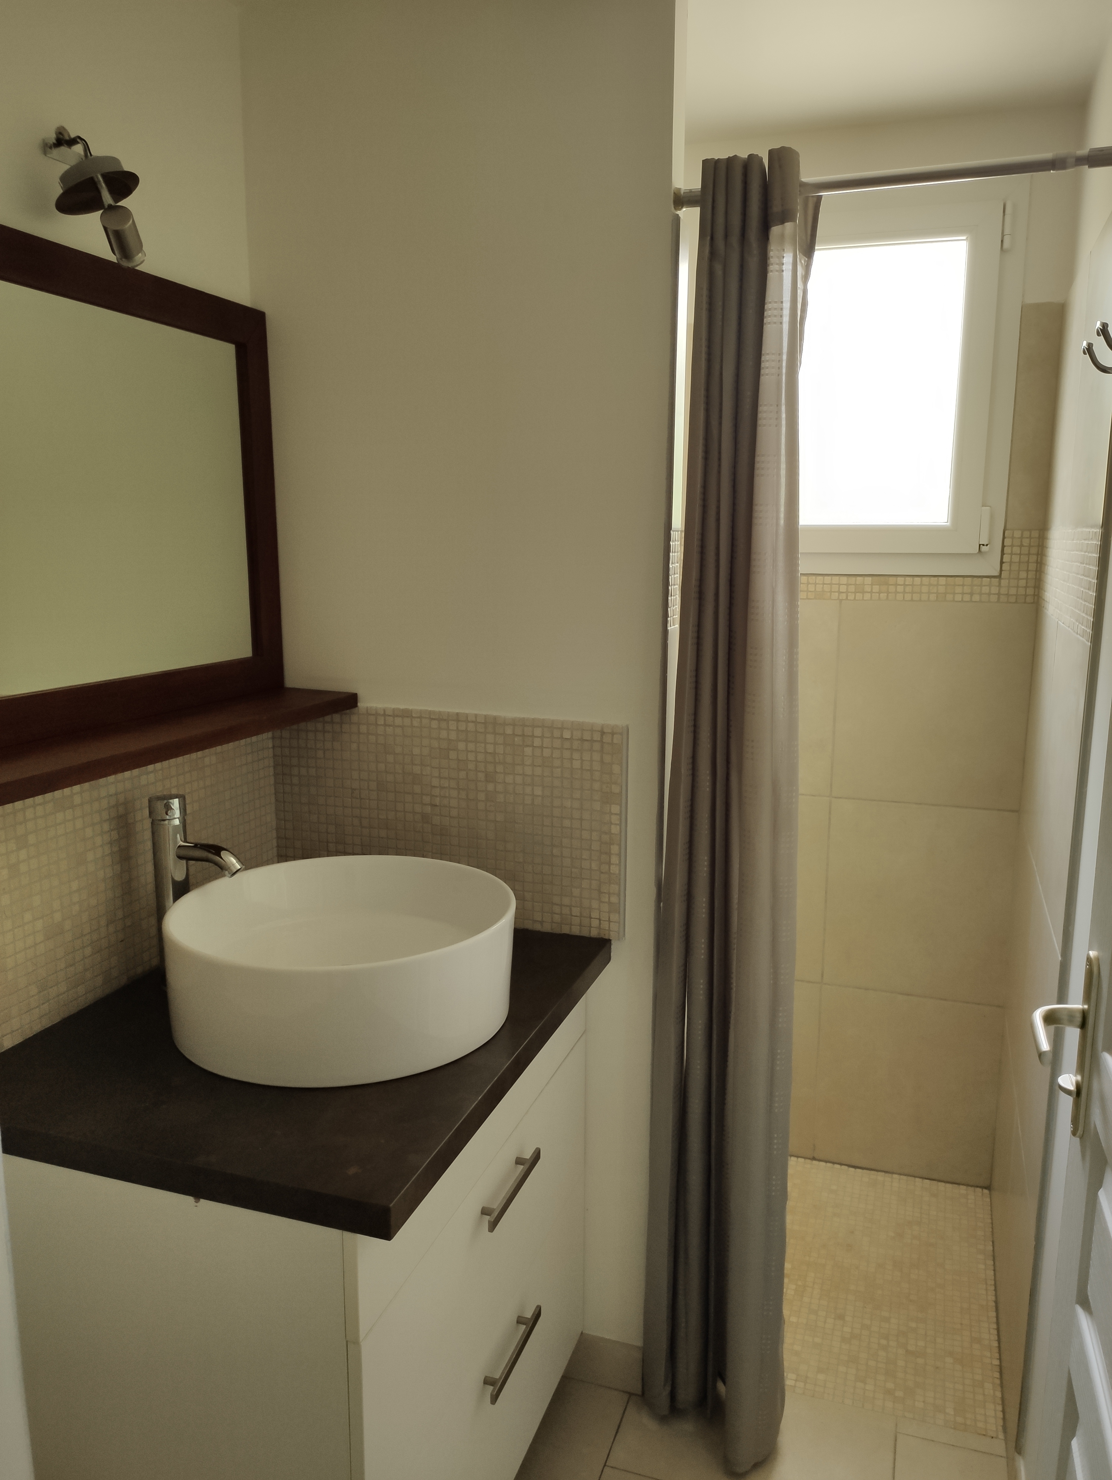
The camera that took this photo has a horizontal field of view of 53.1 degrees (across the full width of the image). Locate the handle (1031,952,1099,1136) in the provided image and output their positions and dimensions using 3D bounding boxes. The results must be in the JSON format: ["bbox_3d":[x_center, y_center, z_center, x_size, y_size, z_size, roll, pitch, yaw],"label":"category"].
[{"bbox_3d":[0.542,0.333,1.191,0.062,0.200,0.140,3,11,17],"label":"handle"}]

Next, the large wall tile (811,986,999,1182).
[{"bbox_3d":[0.821,0.809,2.619,0.402,0.446,0.010,4,11,19],"label":"large wall tile"}]

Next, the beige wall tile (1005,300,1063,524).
[{"bbox_3d":[0.984,-0.664,2.297,0.080,0.451,0.010,4,11,19],"label":"beige wall tile"}]

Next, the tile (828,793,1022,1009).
[{"bbox_3d":[0.822,0.365,2.539,0.402,0.454,0.010,4,11,19],"label":"tile"}]

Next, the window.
[{"bbox_3d":[0.657,-0.759,2.410,0.618,0.794,0.070,4,11,19],"label":"window"}]

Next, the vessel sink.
[{"bbox_3d":[-0.294,0.303,1.554,0.470,0.154,0.470,0,10,0],"label":"vessel sink"}]

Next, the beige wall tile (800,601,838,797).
[{"bbox_3d":[0.417,-0.104,2.596,0.447,0.447,0.010,4,11,19],"label":"beige wall tile"}]

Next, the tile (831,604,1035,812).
[{"bbox_3d":[0.824,-0.078,2.458,0.409,0.447,0.010,4,11,19],"label":"tile"}]

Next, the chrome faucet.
[{"bbox_3d":[-0.514,0.225,1.613,0.152,0.284,0.052,4,11,19],"label":"chrome faucet"}]

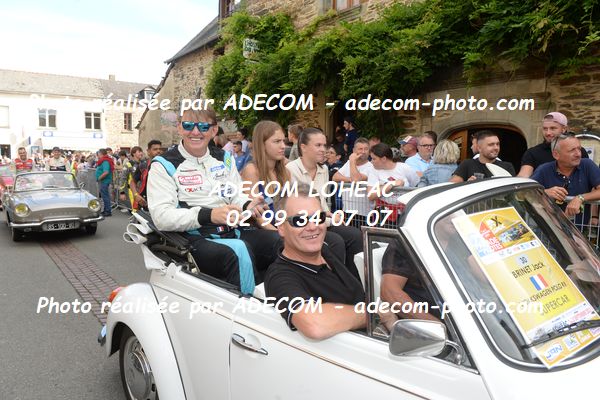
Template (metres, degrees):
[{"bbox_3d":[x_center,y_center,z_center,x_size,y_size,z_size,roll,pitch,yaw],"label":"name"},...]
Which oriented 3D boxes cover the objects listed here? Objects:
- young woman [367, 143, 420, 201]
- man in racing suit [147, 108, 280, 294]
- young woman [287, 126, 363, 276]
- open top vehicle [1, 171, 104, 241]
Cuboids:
[{"bbox_3d":[0.910,0.233,3.934,0.480,1.560,0.460,4,8,33],"label":"young woman"},{"bbox_3d":[-0.490,0.117,2.179,0.580,1.230,0.740,-5,8,-38],"label":"man in racing suit"},{"bbox_3d":[0.160,0.097,2.649,0.470,1.170,0.700,-7,9,-45],"label":"young woman"},{"bbox_3d":[-5.740,0.012,9.060,1.580,1.280,4.220,-5,7,-38],"label":"open top vehicle"}]

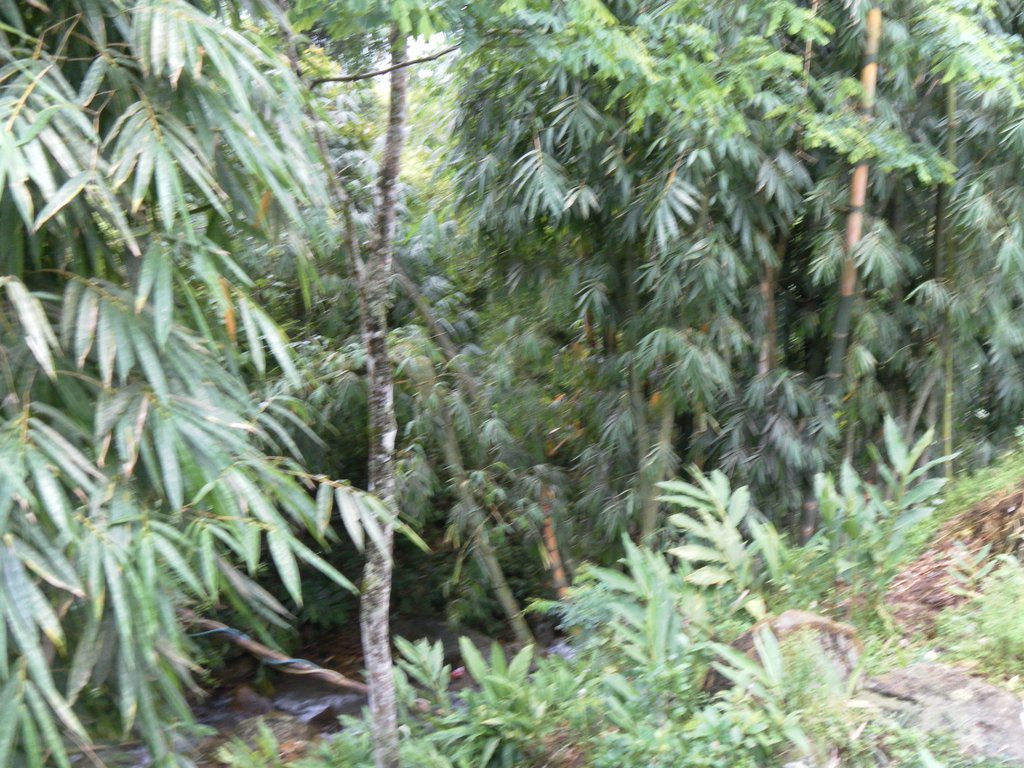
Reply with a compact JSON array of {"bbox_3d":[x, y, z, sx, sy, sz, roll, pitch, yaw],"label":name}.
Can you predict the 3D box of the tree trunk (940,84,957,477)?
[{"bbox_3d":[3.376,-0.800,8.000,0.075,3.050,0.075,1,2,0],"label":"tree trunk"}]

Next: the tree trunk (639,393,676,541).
[{"bbox_3d":[1.136,0.637,8.000,0.110,1.200,0.110,9,1,0],"label":"tree trunk"}]

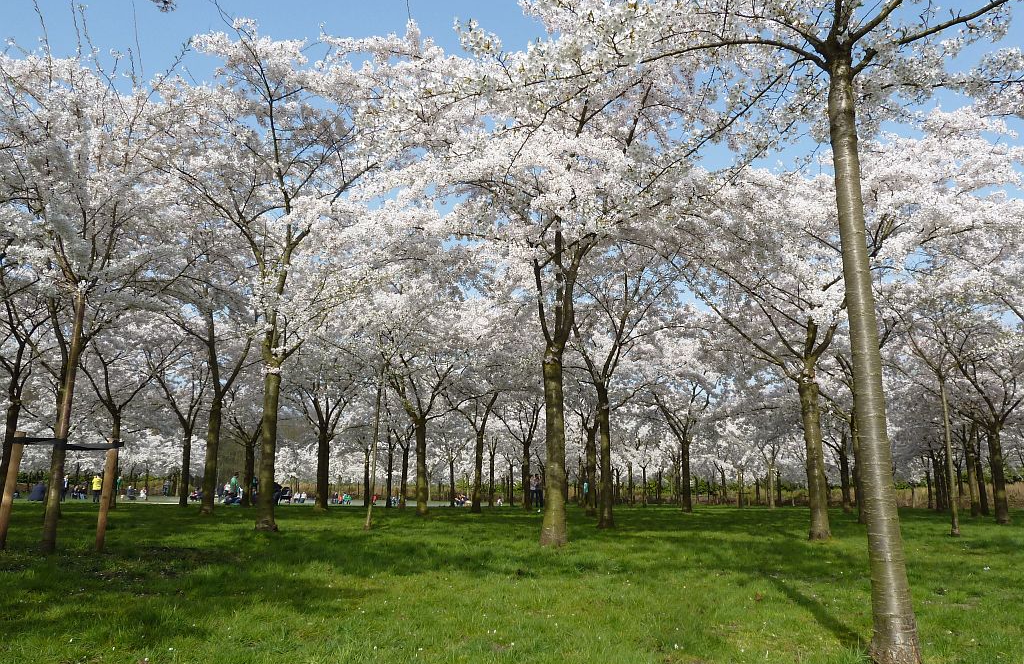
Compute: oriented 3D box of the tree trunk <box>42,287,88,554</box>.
[{"bbox_3d":[-6.780,1.263,11.204,0.219,3.970,0.219,6,-13,-30],"label":"tree trunk"}]

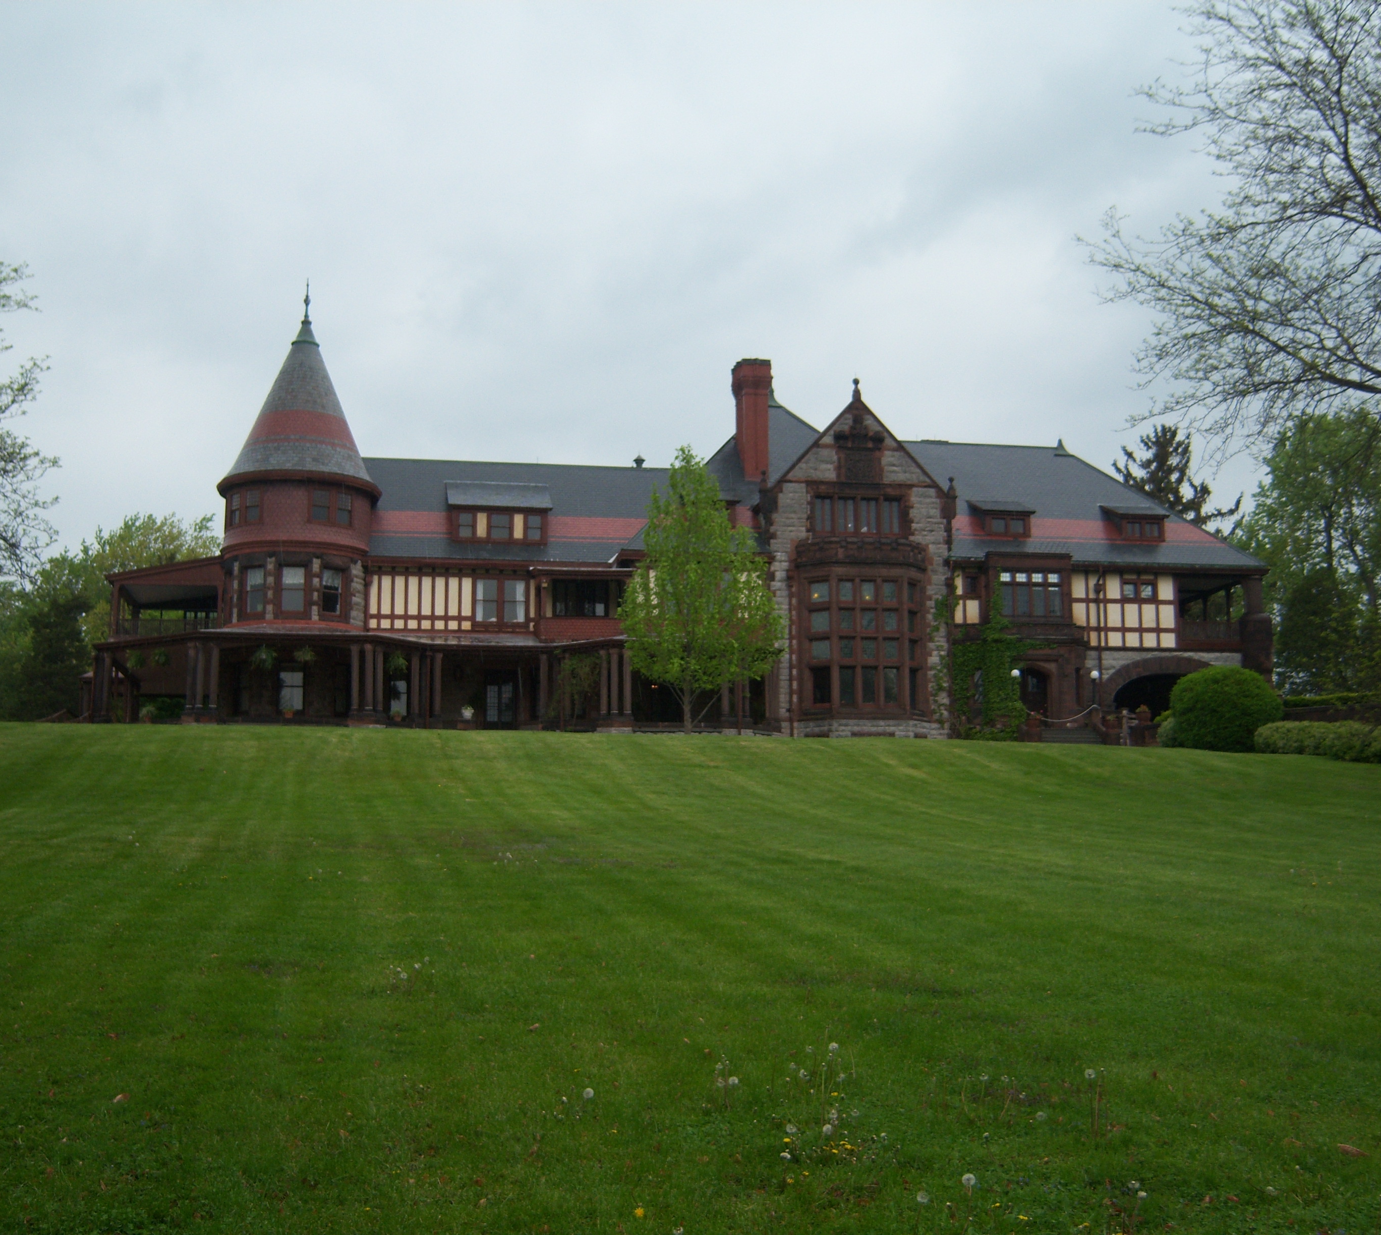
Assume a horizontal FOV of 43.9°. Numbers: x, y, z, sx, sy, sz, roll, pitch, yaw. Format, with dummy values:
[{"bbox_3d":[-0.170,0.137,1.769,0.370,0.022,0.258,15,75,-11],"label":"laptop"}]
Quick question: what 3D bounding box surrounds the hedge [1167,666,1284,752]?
[{"bbox_3d":[21.315,3.653,68.126,4.604,3.486,4.200,0,-8,0],"label":"hedge"}]

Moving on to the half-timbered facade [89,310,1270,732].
[{"bbox_3d":[-0.560,-3.635,85.867,52.725,20.109,19.000,1,-8,-9],"label":"half-timbered facade"}]

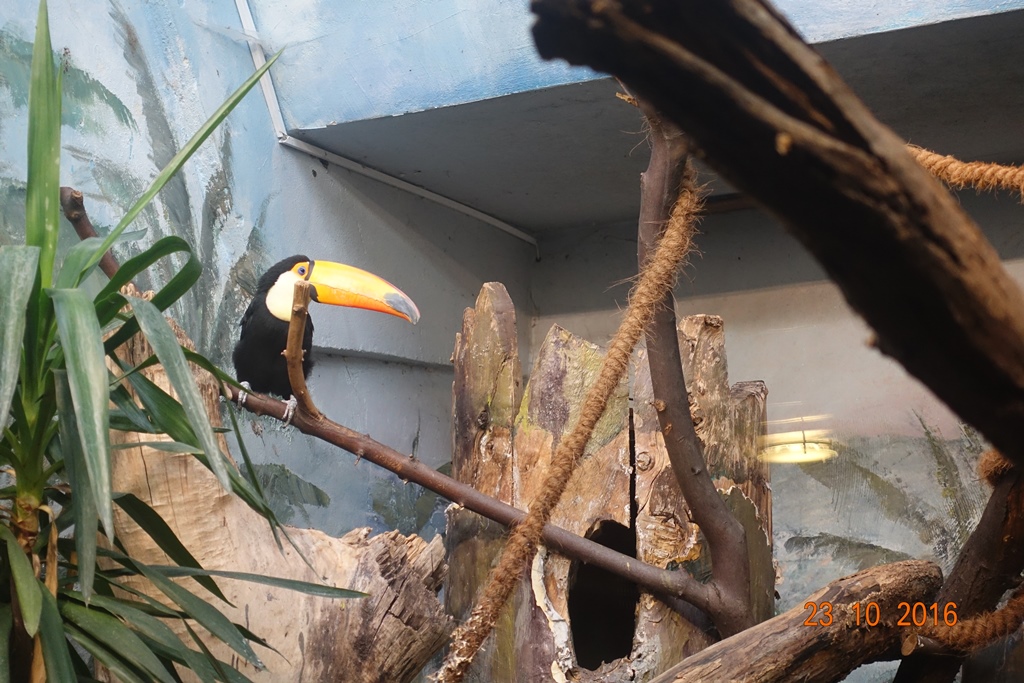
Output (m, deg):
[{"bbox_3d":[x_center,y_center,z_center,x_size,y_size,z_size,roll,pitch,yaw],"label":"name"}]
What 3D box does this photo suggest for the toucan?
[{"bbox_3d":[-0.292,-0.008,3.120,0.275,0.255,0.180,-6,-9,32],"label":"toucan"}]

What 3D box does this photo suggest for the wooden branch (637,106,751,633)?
[{"bbox_3d":[0.269,0.043,2.950,0.135,0.790,0.110,-7,-6,0],"label":"wooden branch"}]

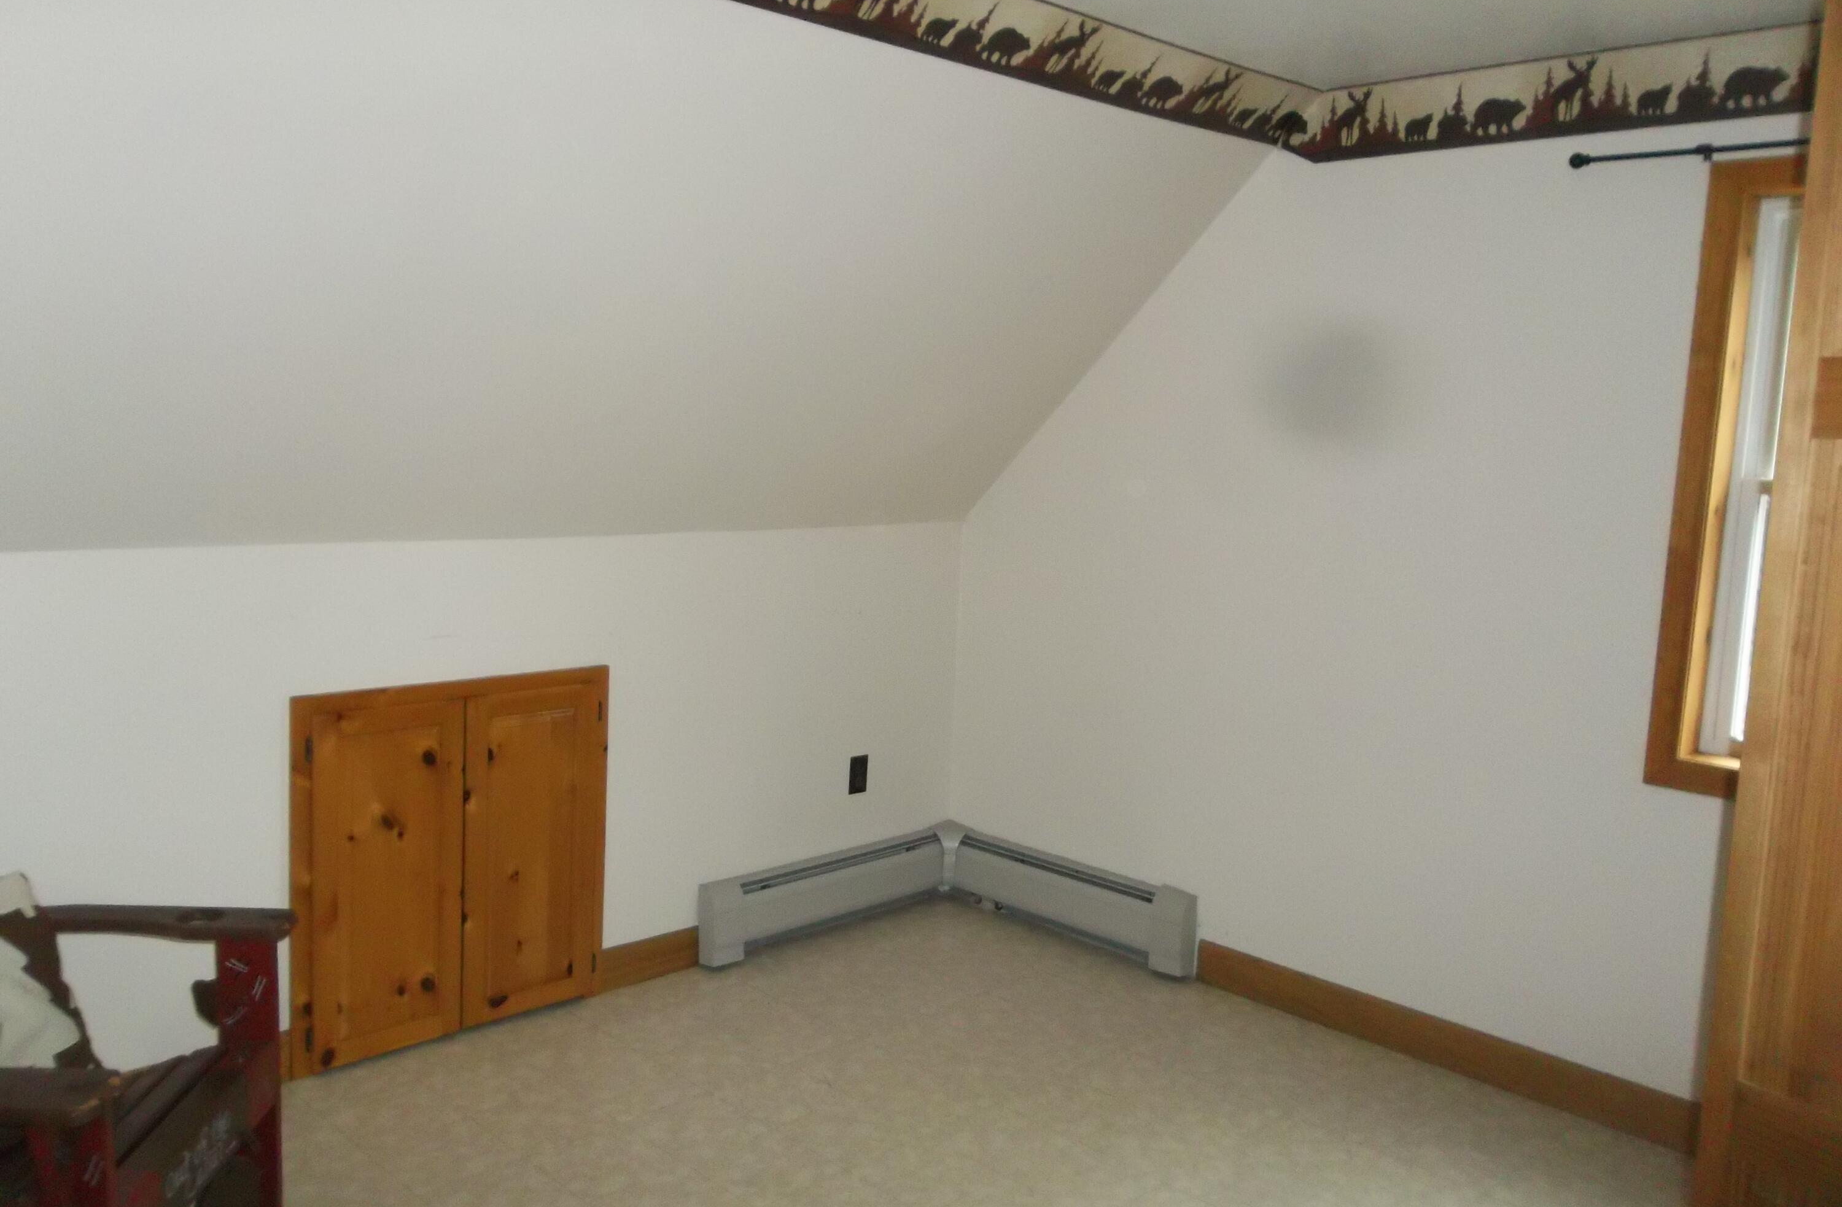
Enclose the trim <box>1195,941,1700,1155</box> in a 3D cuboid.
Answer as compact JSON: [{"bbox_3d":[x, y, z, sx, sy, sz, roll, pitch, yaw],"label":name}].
[{"bbox_3d":[1.297,1.103,3.651,1.378,0.124,0.018,9,10,44],"label":"trim"}]

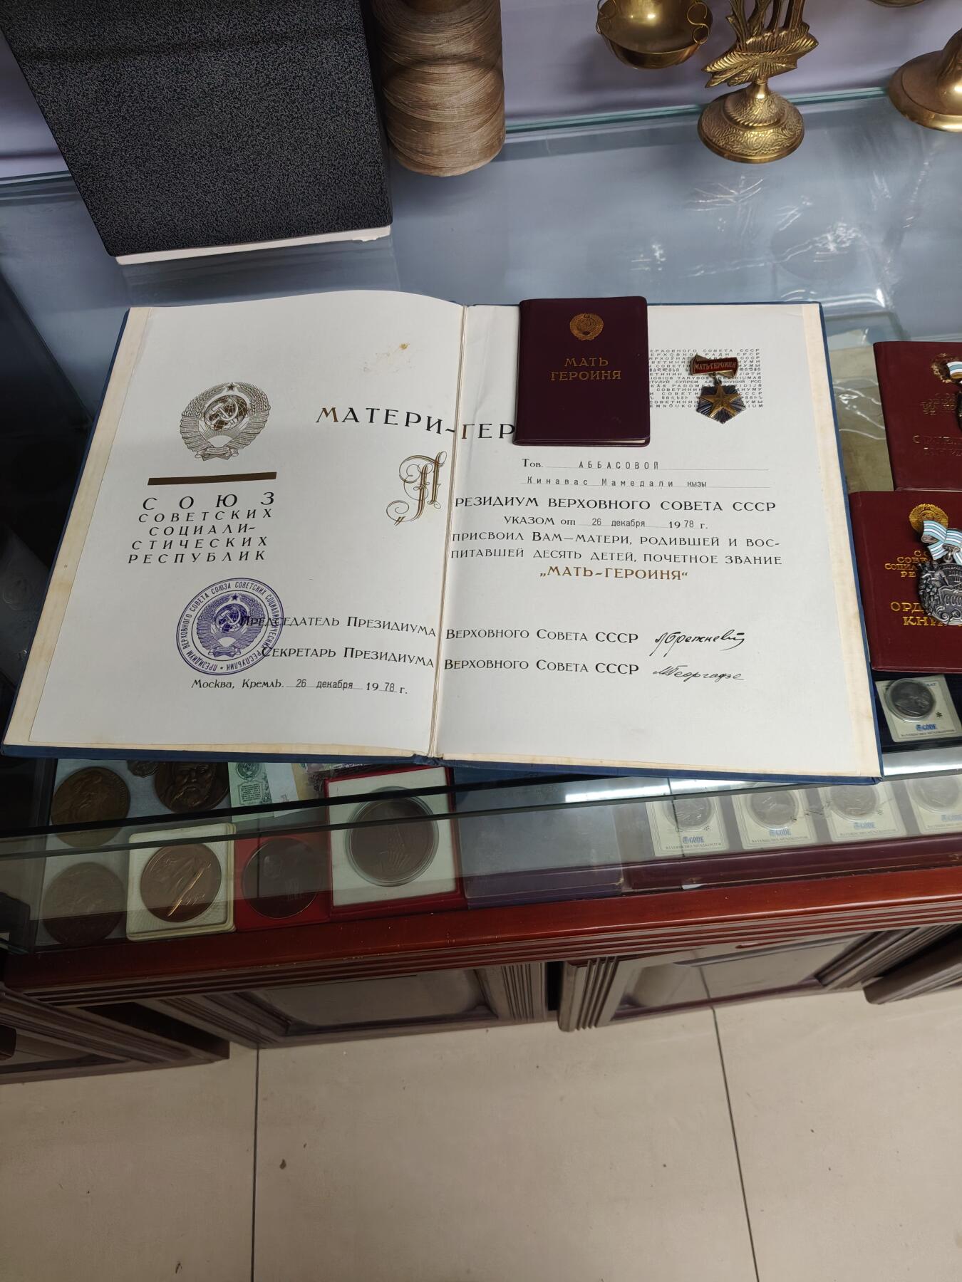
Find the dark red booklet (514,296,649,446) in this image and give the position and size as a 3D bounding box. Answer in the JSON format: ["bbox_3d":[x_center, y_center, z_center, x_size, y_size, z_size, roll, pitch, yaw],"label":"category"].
[{"bbox_3d":[0.058,-0.155,0.551,0.075,0.007,0.101,1,65,4],"label":"dark red booklet"}]

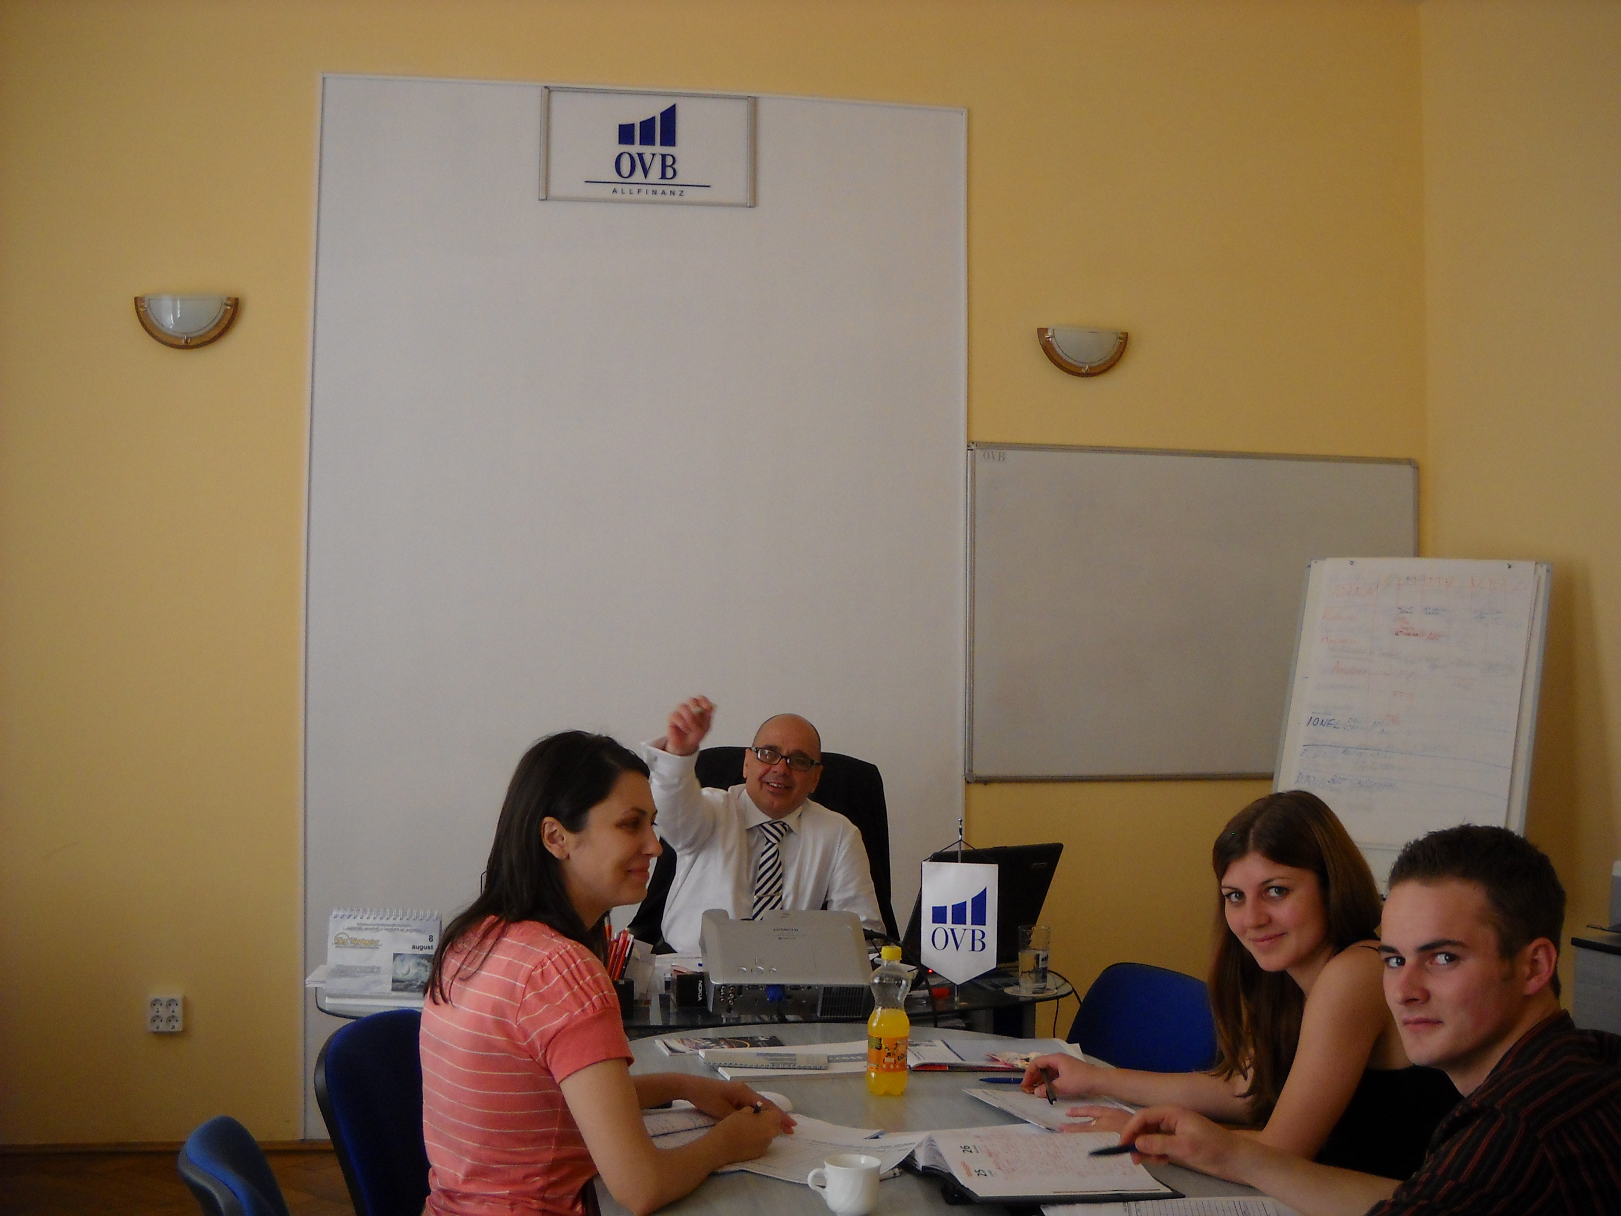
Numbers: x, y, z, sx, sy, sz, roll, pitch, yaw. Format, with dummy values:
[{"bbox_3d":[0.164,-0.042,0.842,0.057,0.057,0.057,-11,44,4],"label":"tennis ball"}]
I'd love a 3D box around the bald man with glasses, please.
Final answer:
[{"bbox_3d":[-0.112,0.870,4.189,0.560,1.320,0.700,1,-2,-2],"label":"bald man with glasses"}]

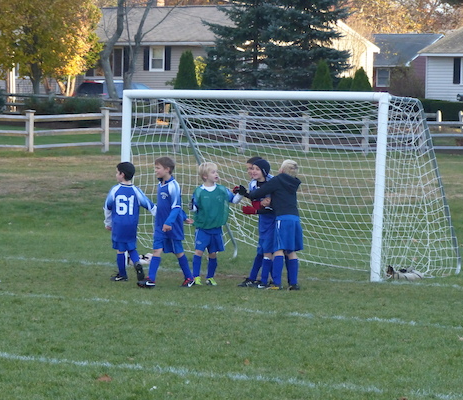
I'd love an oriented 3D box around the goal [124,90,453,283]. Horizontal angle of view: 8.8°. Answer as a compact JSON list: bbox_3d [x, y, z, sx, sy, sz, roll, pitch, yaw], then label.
[{"bbox_3d":[0.705,-0.187,34.036,3.800,2.030,1.700,3,2,41],"label":"goal"}]

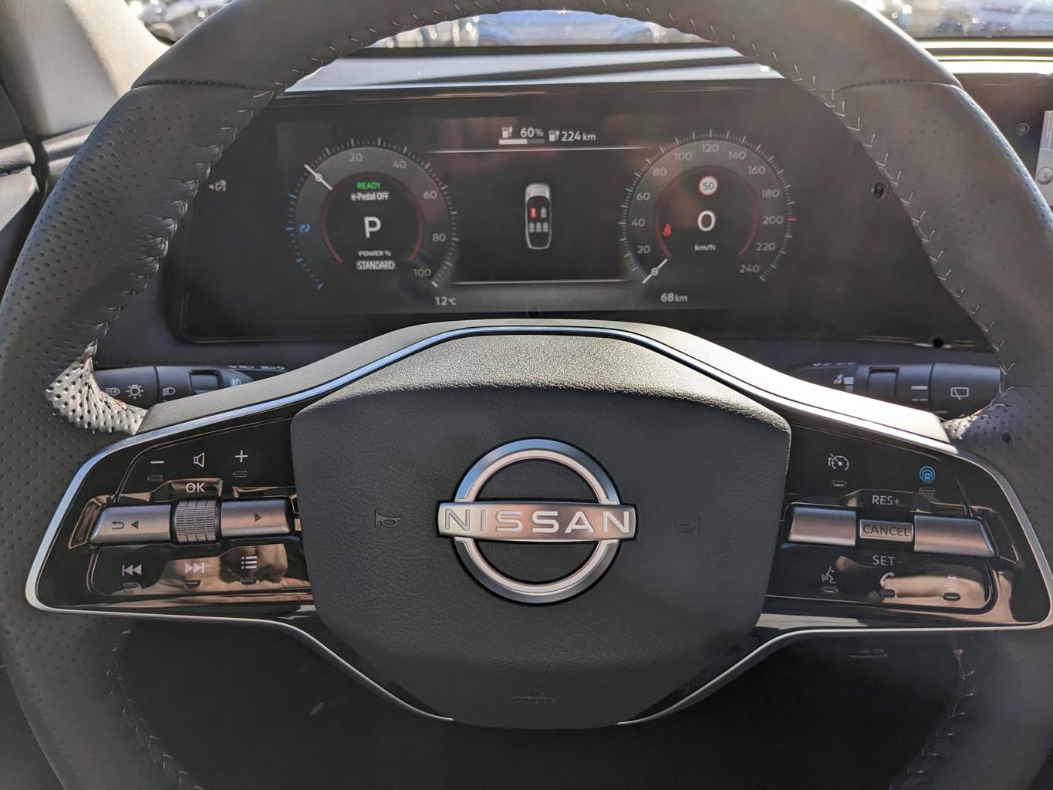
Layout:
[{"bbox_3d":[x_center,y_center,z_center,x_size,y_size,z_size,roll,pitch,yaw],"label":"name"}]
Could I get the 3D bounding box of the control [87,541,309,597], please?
[{"bbox_3d":[-0.113,0.060,0.287,0.072,0.017,0.010,-1,-6,-7],"label":"control"}]

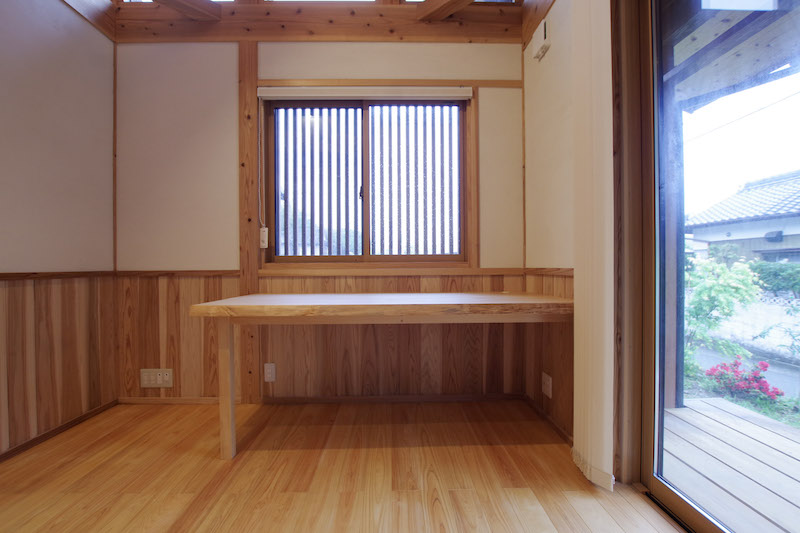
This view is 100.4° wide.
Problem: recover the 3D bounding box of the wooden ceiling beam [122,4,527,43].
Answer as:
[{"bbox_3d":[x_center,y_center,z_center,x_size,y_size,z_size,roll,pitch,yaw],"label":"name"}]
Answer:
[{"bbox_3d":[-0.508,-1.554,2.191,2.597,0.256,0.121,0,0,-1],"label":"wooden ceiling beam"}]

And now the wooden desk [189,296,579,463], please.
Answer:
[{"bbox_3d":[-0.061,0.529,1.829,1.773,0.707,0.653,0,0,-1],"label":"wooden desk"}]

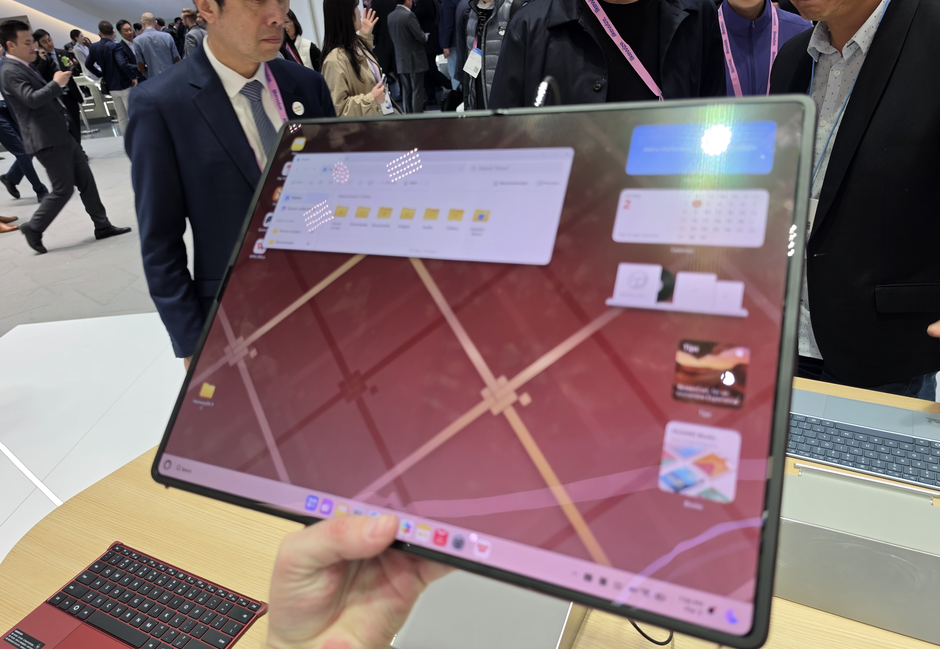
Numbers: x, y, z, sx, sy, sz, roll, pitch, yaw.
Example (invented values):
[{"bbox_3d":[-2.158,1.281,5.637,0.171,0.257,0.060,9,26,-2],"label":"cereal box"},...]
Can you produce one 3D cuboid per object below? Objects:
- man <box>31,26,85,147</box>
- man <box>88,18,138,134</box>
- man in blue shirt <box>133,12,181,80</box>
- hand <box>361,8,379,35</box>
[{"bbox_3d":[-5.609,-3.134,8.556,0.580,1.720,0.450,-21,30,-26],"label":"man"},{"bbox_3d":[-5.303,-3.575,9.316,0.600,1.750,0.400,-15,28,-16],"label":"man"},{"bbox_3d":[-4.701,-3.731,9.456,0.580,1.780,0.420,-17,29,-20],"label":"man in blue shirt"},{"bbox_3d":[-0.708,-2.131,4.400,0.120,0.165,0.060,4,25,-11],"label":"hand"}]

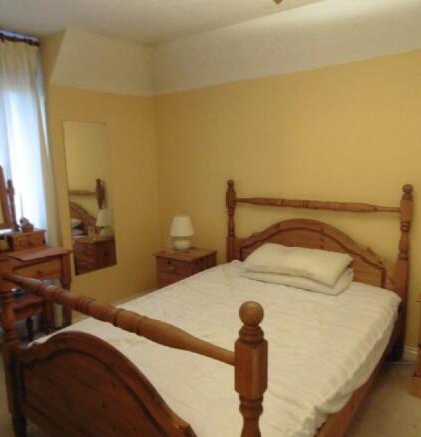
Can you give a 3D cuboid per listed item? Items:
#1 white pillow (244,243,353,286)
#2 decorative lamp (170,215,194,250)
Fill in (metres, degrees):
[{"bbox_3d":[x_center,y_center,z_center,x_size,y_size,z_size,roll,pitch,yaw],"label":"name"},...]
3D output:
[{"bbox_3d":[0.634,0.313,2.729,0.710,0.135,0.420,6,26,38],"label":"white pillow"},{"bbox_3d":[-0.278,0.127,3.492,0.225,0.335,0.225,-1,10,0],"label":"decorative lamp"}]

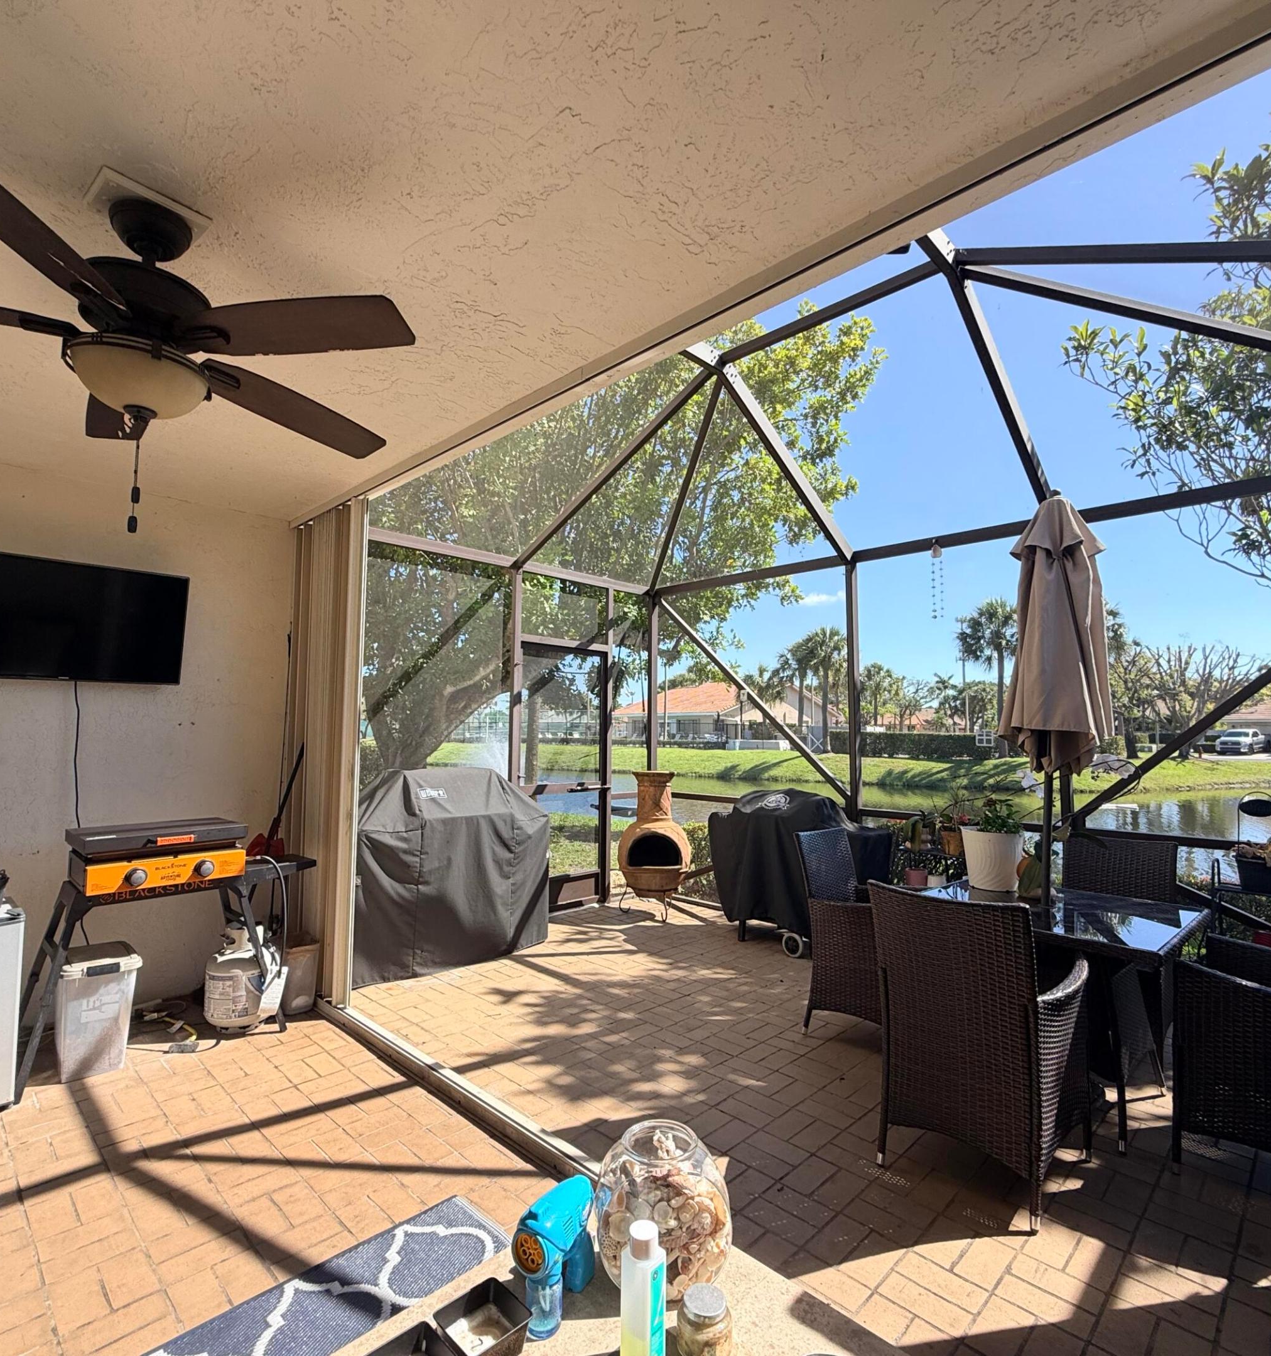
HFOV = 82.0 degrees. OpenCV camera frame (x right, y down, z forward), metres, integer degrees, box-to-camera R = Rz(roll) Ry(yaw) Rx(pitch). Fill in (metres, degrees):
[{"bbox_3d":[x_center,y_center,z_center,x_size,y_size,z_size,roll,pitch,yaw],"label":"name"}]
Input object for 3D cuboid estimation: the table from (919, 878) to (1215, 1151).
[{"bbox_3d":[1.617,1.241,2.803,0.860,0.725,0.860,-4,-6,45],"label":"table"}]

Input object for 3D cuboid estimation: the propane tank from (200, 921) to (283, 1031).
[{"bbox_3d":[-1.845,1.387,3.417,0.310,0.455,0.310,-4,-6,45],"label":"propane tank"}]

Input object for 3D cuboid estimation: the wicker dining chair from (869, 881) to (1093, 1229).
[{"bbox_3d":[1.115,1.115,2.379,0.540,0.900,0.620,-4,-6,45],"label":"wicker dining chair"}]

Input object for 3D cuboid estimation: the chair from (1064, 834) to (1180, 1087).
[{"bbox_3d":[2.042,1.182,3.190,0.550,0.900,0.600,-3,-5,39],"label":"chair"}]

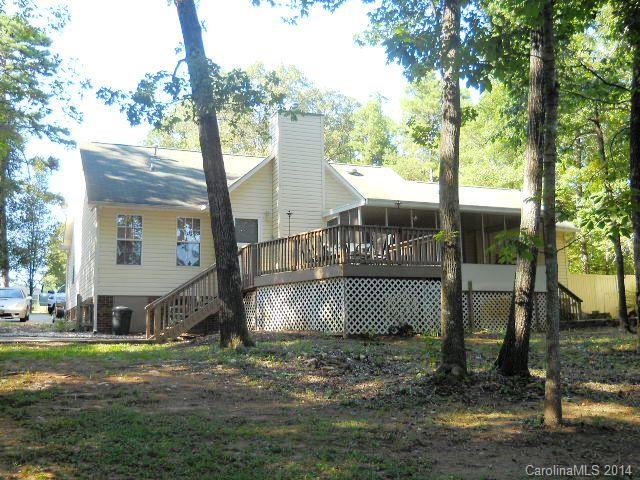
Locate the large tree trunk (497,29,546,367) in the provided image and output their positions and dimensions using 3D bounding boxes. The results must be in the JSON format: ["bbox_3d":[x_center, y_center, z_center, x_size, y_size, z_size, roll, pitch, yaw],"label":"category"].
[{"bbox_3d":[3.177,-0.655,10.437,0.520,5.364,0.460,4,-5,16],"label":"large tree trunk"}]

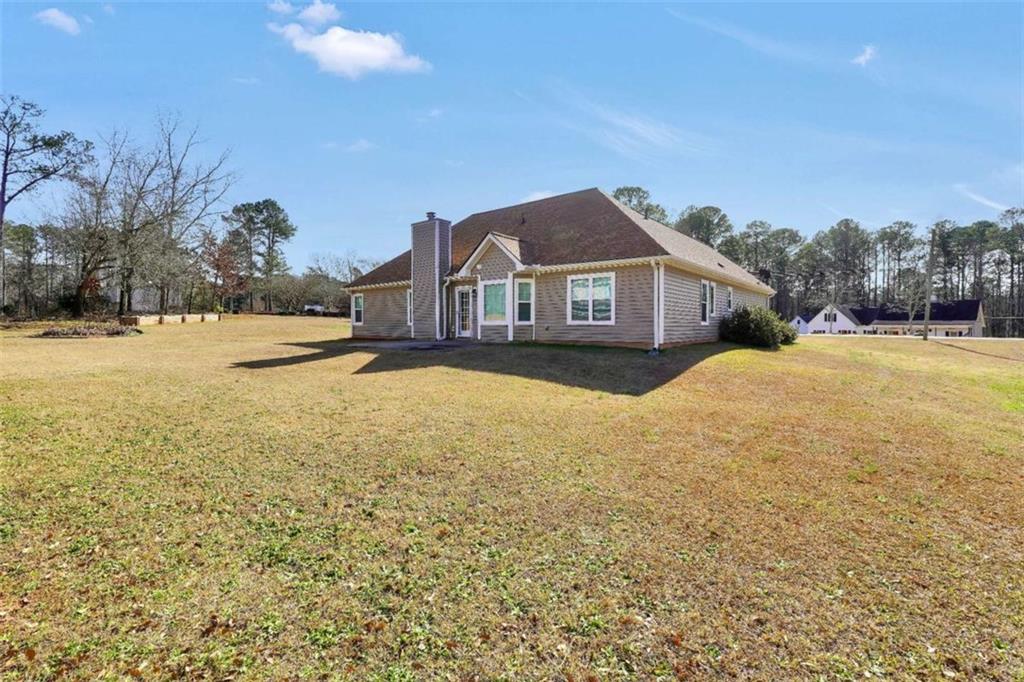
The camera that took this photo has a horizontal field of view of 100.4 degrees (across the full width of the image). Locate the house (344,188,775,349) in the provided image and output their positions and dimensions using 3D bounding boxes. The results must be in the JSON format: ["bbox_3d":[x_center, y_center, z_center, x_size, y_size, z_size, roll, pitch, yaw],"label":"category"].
[{"bbox_3d":[4.011,-3.656,26.125,18.300,6.950,21.000,2,3,39],"label":"house"}]

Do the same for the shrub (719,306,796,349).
[{"bbox_3d":[10.618,-0.580,18.423,2.500,1.750,3.200,2,3,39],"label":"shrub"}]

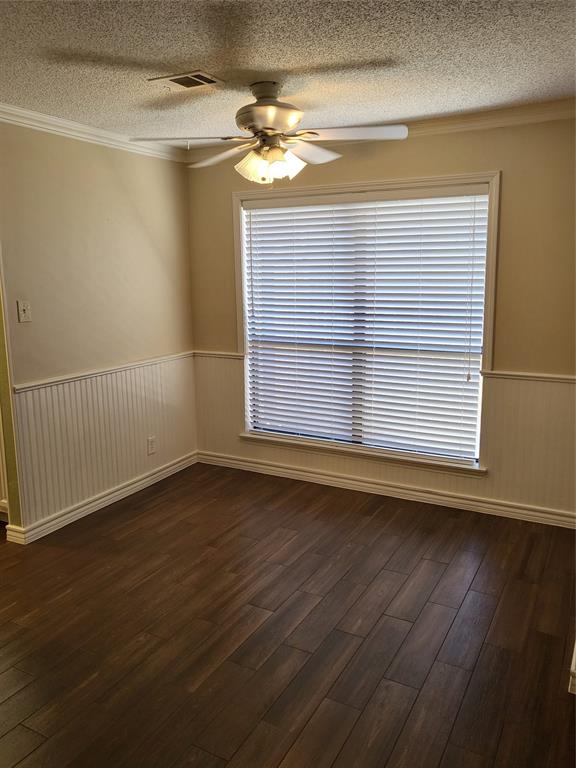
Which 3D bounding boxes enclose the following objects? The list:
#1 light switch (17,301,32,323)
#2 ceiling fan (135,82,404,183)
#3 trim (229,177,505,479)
[{"bbox_3d":[-1.480,-0.405,3.244,0.014,0.117,0.078,5,13,27],"label":"light switch"},{"bbox_3d":[-0.071,-1.220,2.824,1.280,0.440,1.270,5,13,27],"label":"ceiling fan"},{"bbox_3d":[0.441,-0.409,4.000,1.765,1.752,0.100,5,13,27],"label":"trim"}]

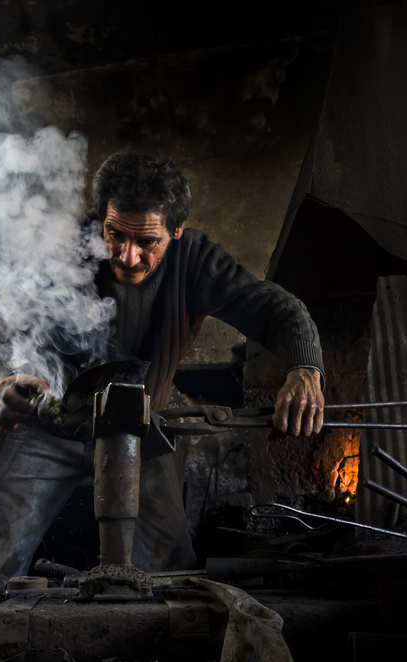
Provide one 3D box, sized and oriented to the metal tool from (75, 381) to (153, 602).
[{"bbox_3d":[-0.144,0.269,1.175,0.120,0.340,0.160,0,-13,0],"label":"metal tool"}]

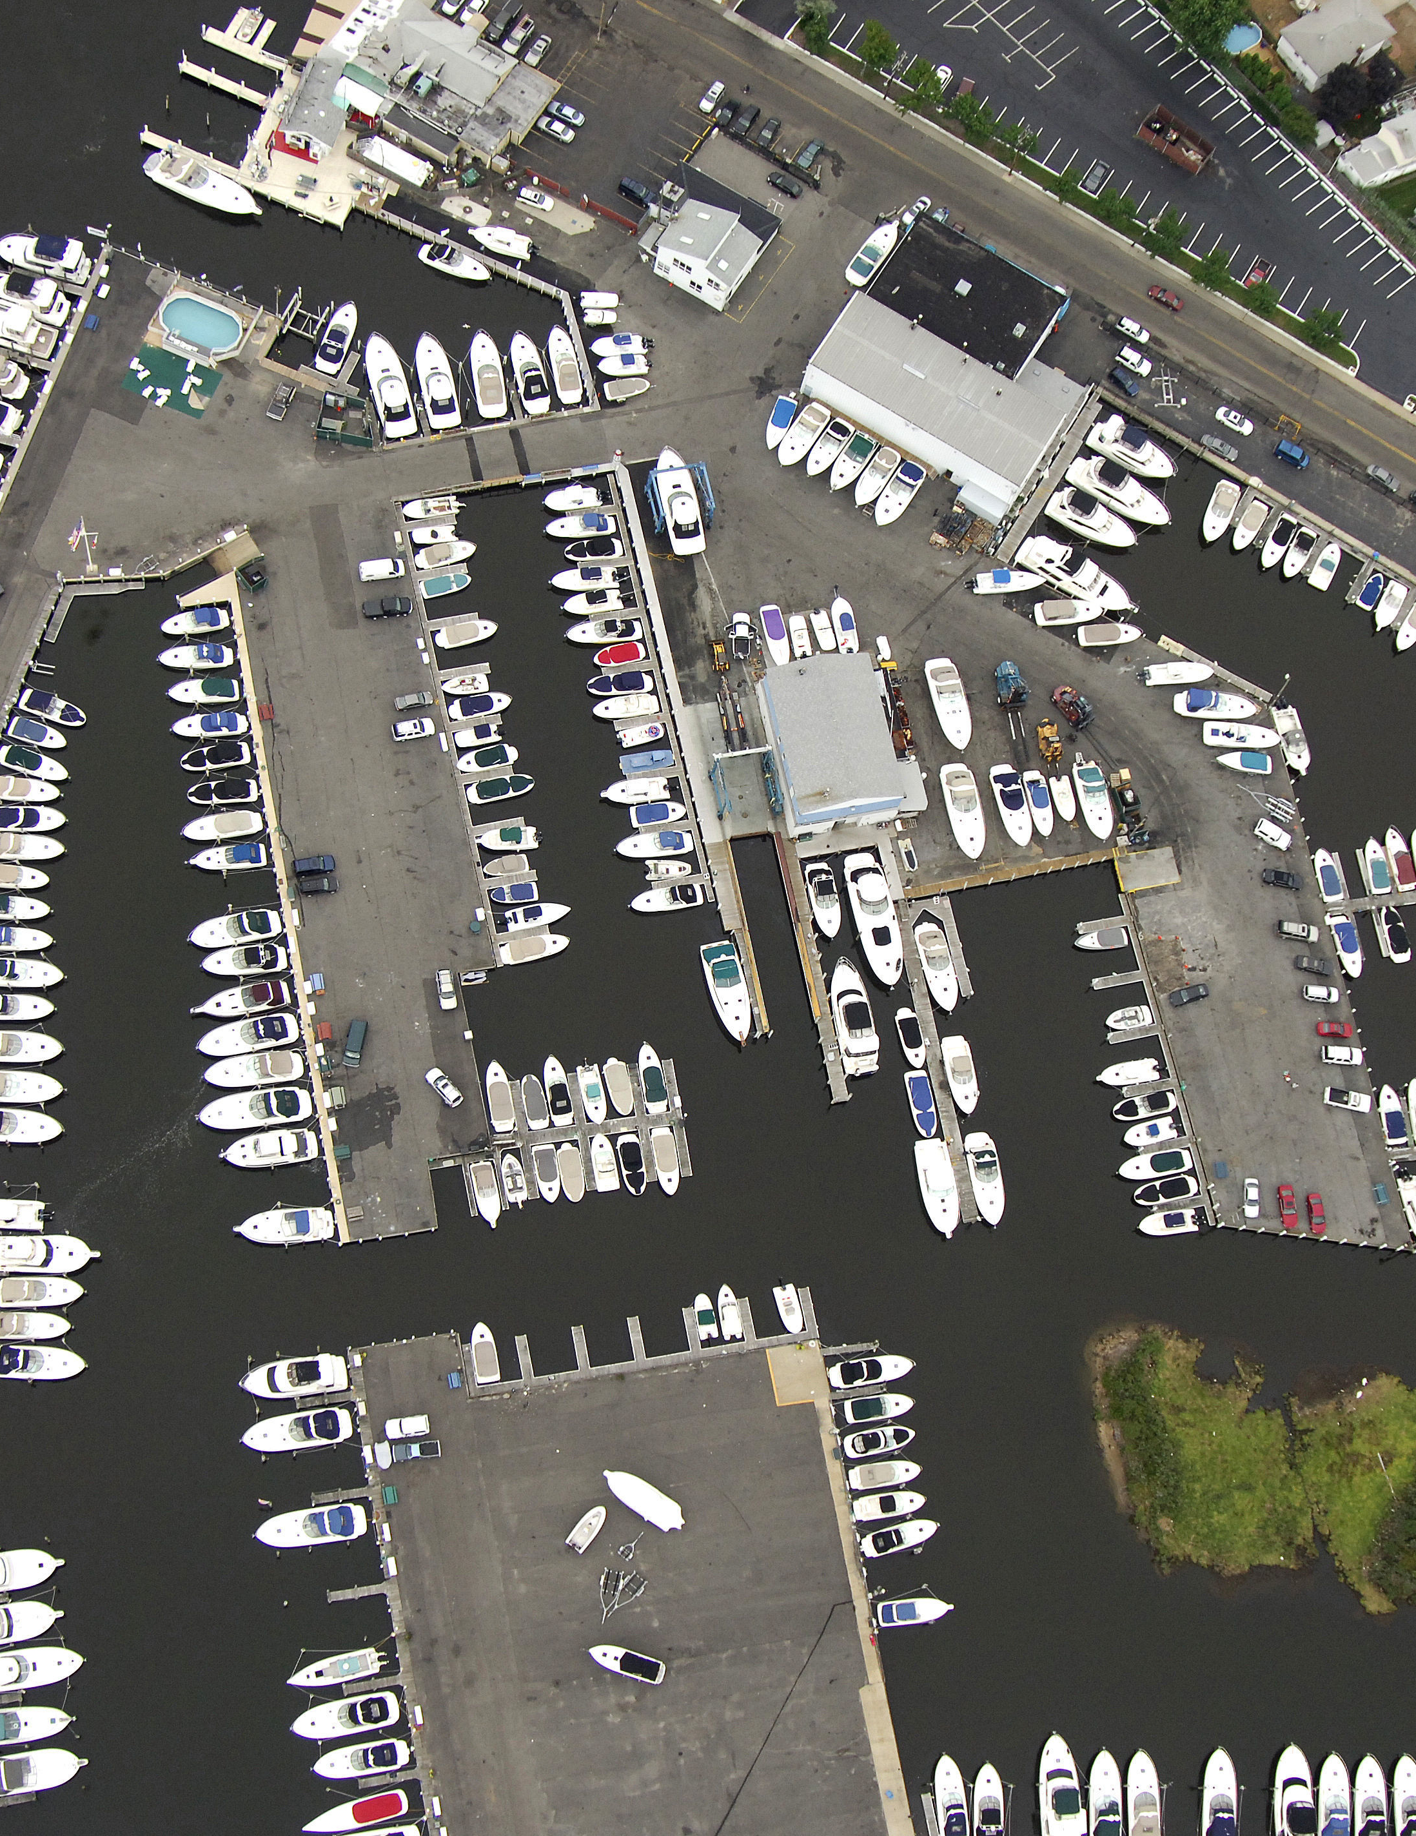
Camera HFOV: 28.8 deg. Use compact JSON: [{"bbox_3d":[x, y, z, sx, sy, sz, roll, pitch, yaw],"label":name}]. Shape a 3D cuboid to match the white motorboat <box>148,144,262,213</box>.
[{"bbox_3d":[-62.960,-92.916,347.575,16.285,4.200,4.800,29,69,4],"label":"white motorboat"}]

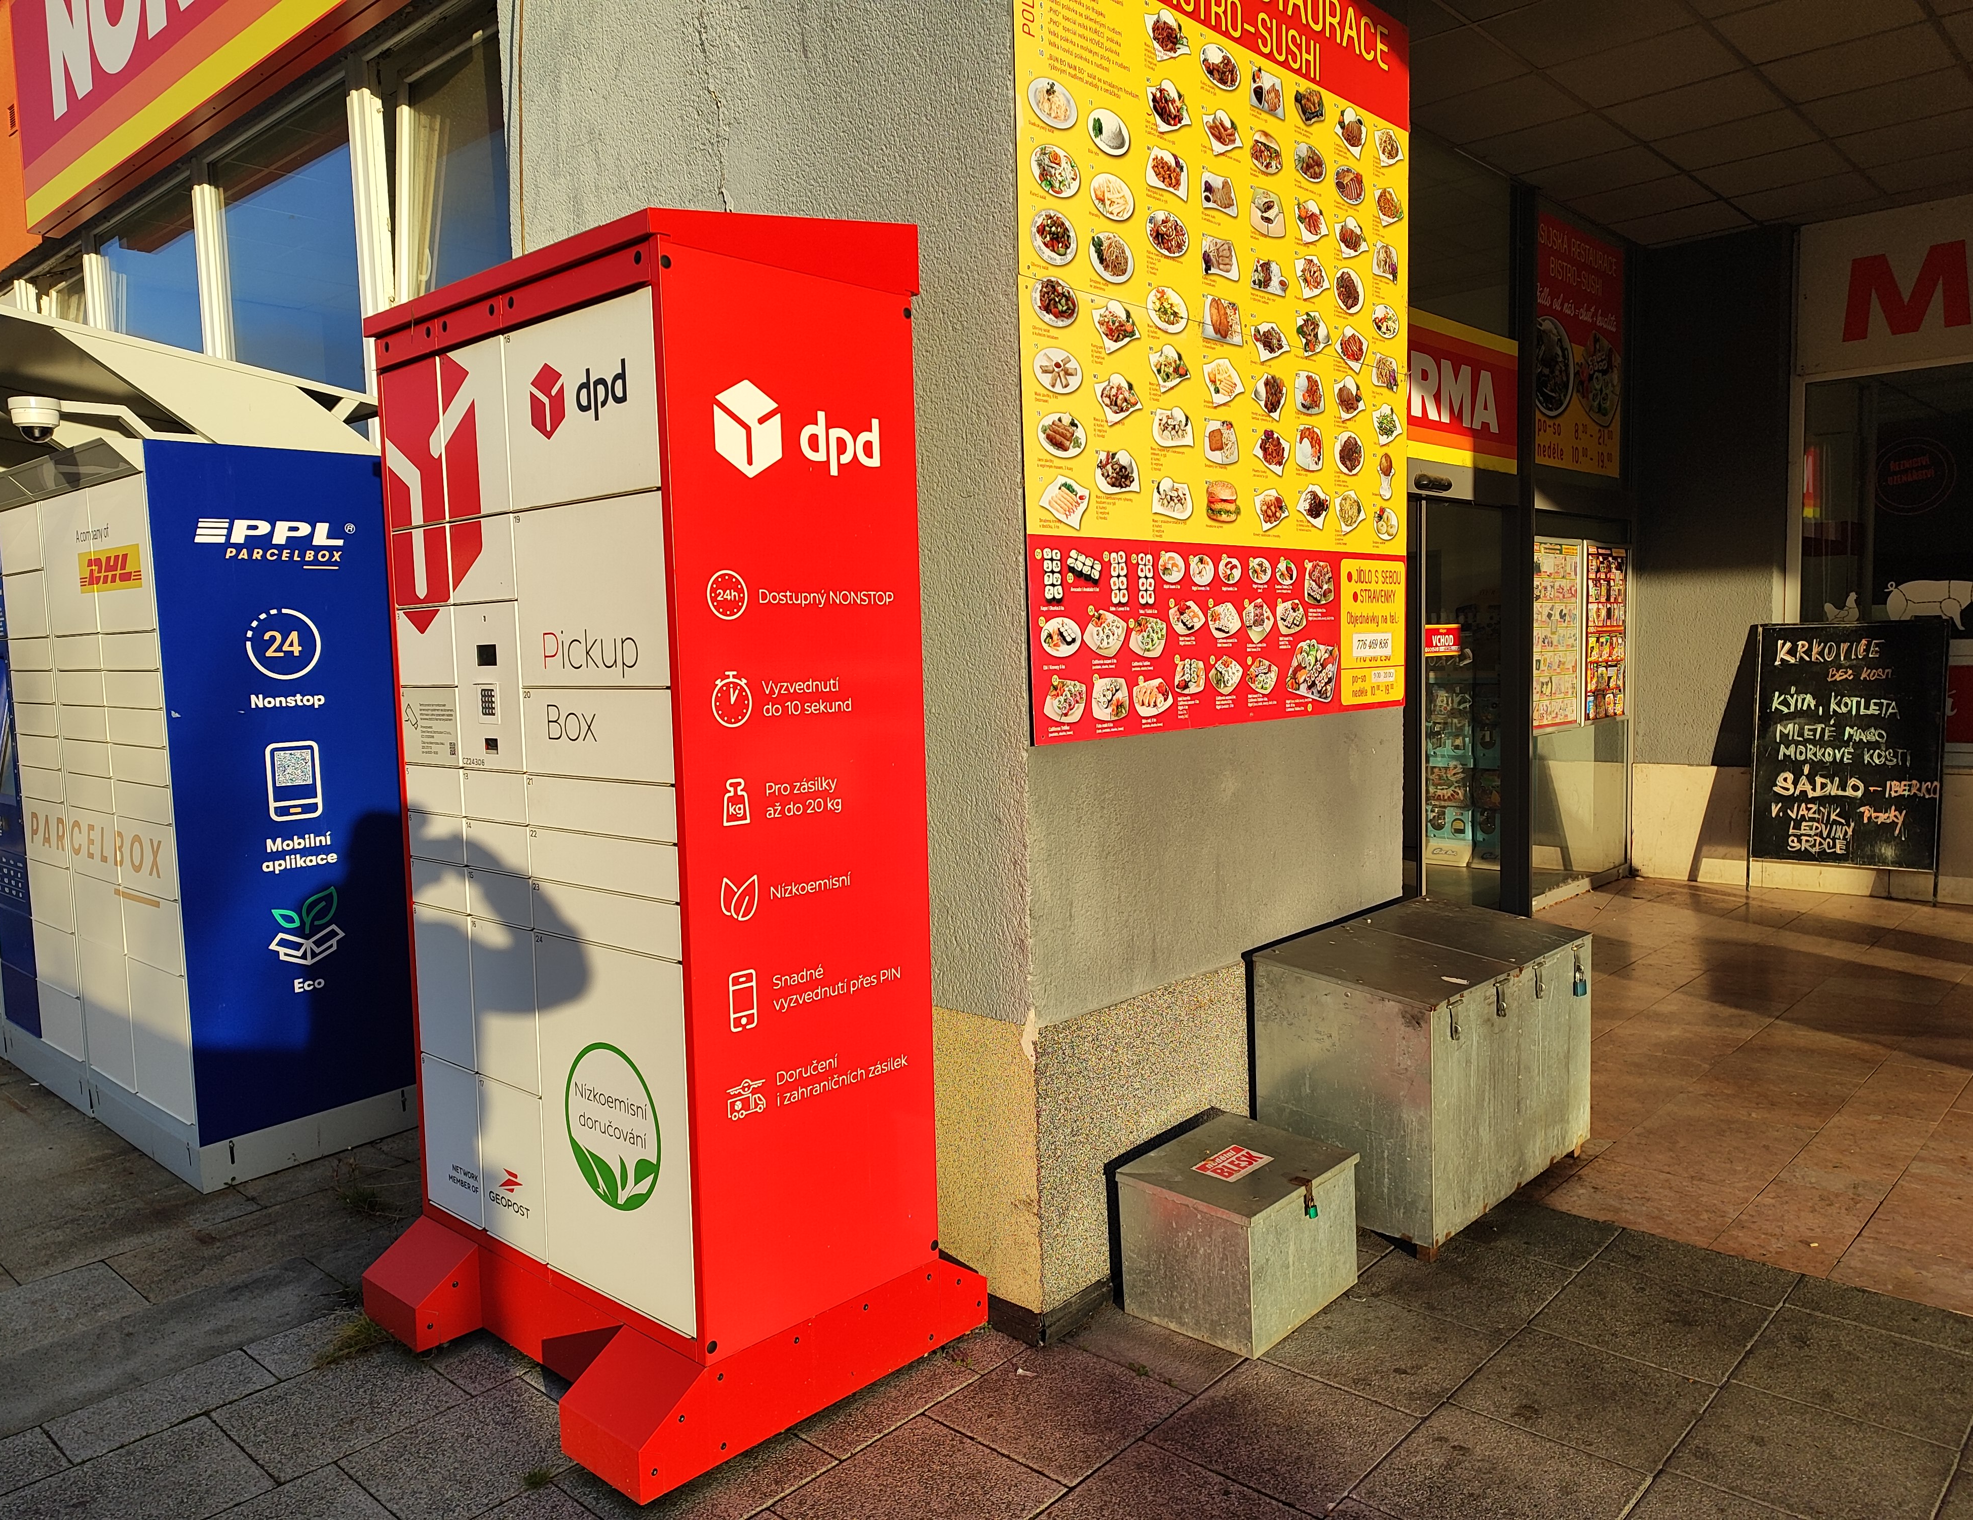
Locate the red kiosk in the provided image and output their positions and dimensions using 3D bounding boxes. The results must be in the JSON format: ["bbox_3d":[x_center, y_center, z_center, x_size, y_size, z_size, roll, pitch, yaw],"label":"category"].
[{"bbox_3d":[-0.748,0.091,3.124,1.132,2.379,0.919,3,7,42],"label":"red kiosk"}]

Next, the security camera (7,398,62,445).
[{"bbox_3d":[-2.512,-0.897,3.711,0.119,0.121,0.119,3,7,42],"label":"security camera"}]

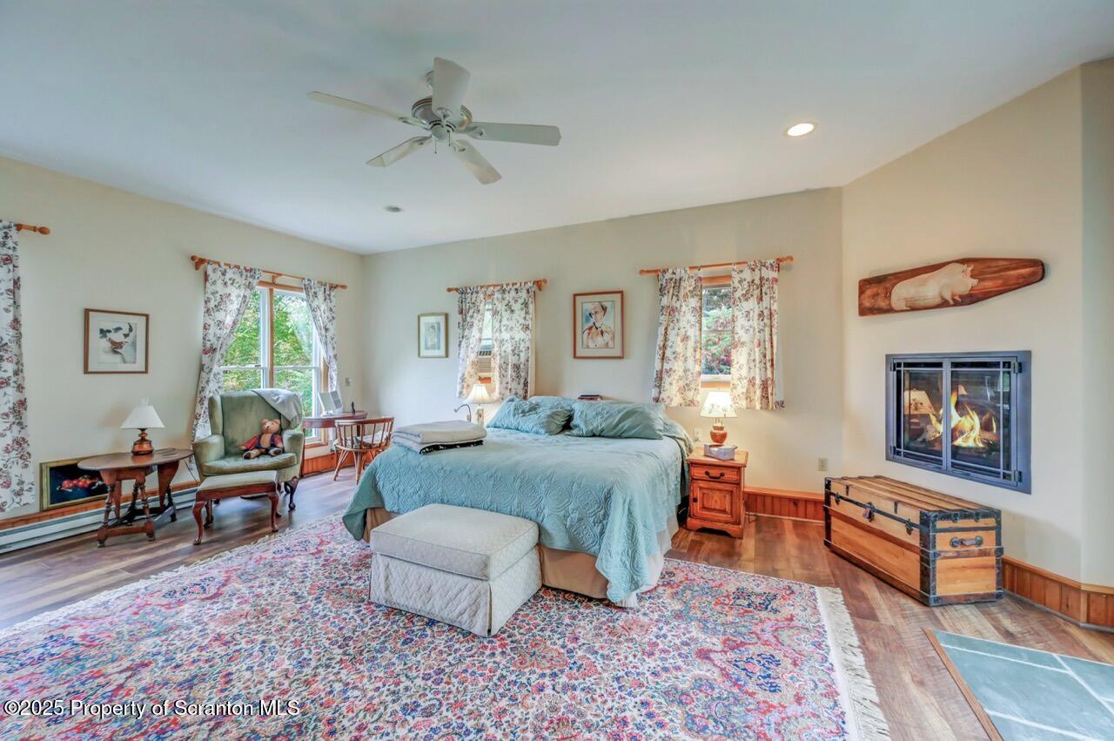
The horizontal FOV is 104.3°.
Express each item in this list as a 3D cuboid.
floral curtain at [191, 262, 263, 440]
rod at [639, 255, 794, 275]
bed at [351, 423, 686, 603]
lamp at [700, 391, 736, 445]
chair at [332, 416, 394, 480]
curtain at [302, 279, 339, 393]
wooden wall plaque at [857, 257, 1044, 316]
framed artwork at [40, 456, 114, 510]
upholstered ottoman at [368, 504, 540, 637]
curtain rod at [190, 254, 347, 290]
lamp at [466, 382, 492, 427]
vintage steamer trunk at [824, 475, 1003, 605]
[{"bbox_3d":[-3.447,-0.063,4.556,0.140,2.198,0.670,0,0,27],"label":"floral curtain"},{"bbox_3d":[1.512,-1.017,4.226,1.409,0.070,0.090,0,0,23],"label":"rod"},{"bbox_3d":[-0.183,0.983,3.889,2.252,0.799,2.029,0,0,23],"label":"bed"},{"bbox_3d":[1.450,0.465,3.883,0.325,0.550,0.325,0,1,24],"label":"lamp"},{"bbox_3d":[-2.315,0.954,5.192,0.616,0.742,0.574,-1,1,-33],"label":"chair"},{"bbox_3d":[-2.900,-0.054,5.346,0.110,2.055,0.462,0,1,24],"label":"curtain"},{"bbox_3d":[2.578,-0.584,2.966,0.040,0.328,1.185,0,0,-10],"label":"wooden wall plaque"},{"bbox_3d":[-3.800,0.880,3.447,0.030,0.378,0.420,0,1,24],"label":"framed artwork"},{"bbox_3d":[-0.618,1.173,2.700,0.859,0.424,0.584,0,0,25],"label":"upholstered ottoman"},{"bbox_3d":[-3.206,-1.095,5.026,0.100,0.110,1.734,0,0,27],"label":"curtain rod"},{"bbox_3d":[-0.910,0.471,5.088,0.360,0.625,0.360,0,0,23],"label":"lamp"},{"bbox_3d":[2.383,1.102,2.995,0.466,0.556,0.887,0,0,-5],"label":"vintage steamer trunk"}]

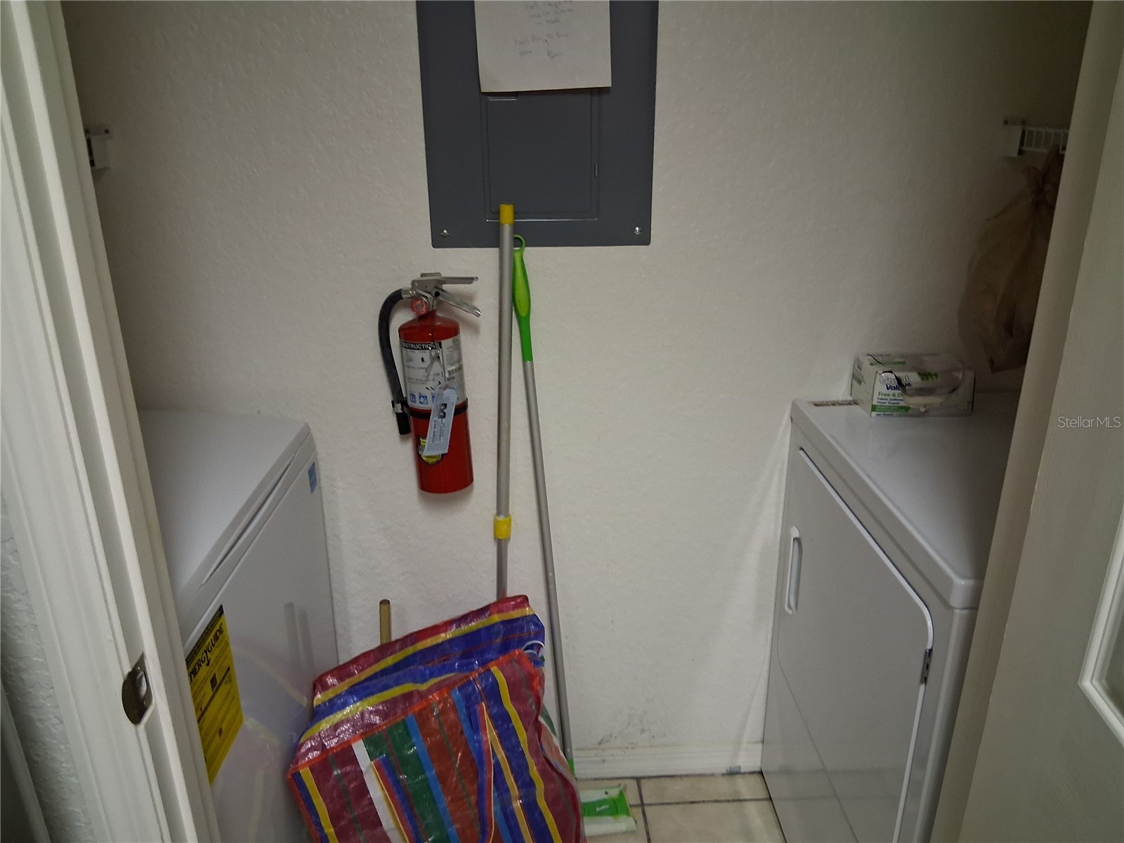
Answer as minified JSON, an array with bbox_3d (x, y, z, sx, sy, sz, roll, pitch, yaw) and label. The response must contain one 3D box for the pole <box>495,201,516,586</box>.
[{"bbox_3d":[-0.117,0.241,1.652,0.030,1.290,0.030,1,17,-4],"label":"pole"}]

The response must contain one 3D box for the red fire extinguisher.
[{"bbox_3d":[-0.230,-0.072,1.511,0.180,0.390,0.118,1,21,9],"label":"red fire extinguisher"}]

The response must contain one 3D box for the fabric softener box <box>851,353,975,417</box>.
[{"bbox_3d":[0.656,-0.066,1.580,0.178,0.082,0.108,-1,21,0],"label":"fabric softener box"}]

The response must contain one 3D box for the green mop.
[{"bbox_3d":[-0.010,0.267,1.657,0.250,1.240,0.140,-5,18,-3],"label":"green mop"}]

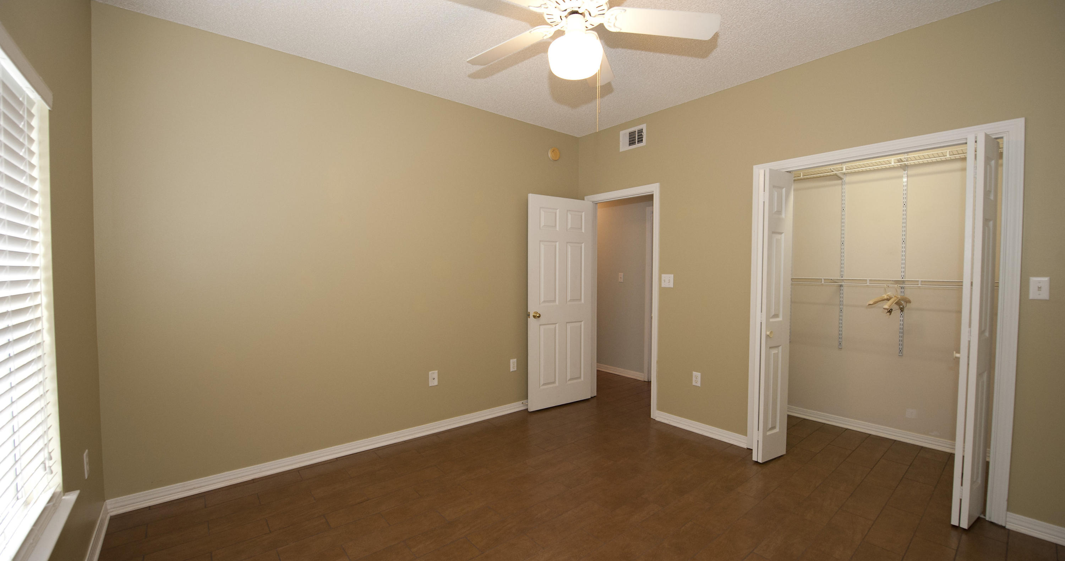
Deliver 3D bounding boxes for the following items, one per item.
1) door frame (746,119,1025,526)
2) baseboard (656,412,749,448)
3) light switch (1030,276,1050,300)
[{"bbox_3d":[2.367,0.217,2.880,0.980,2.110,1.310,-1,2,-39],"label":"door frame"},{"bbox_3d":[1.389,1.240,3.483,0.018,0.085,0.805,-1,2,-39],"label":"baseboard"},{"bbox_3d":[2.517,0.040,2.054,0.013,0.112,0.066,-1,2,-39],"label":"light switch"}]

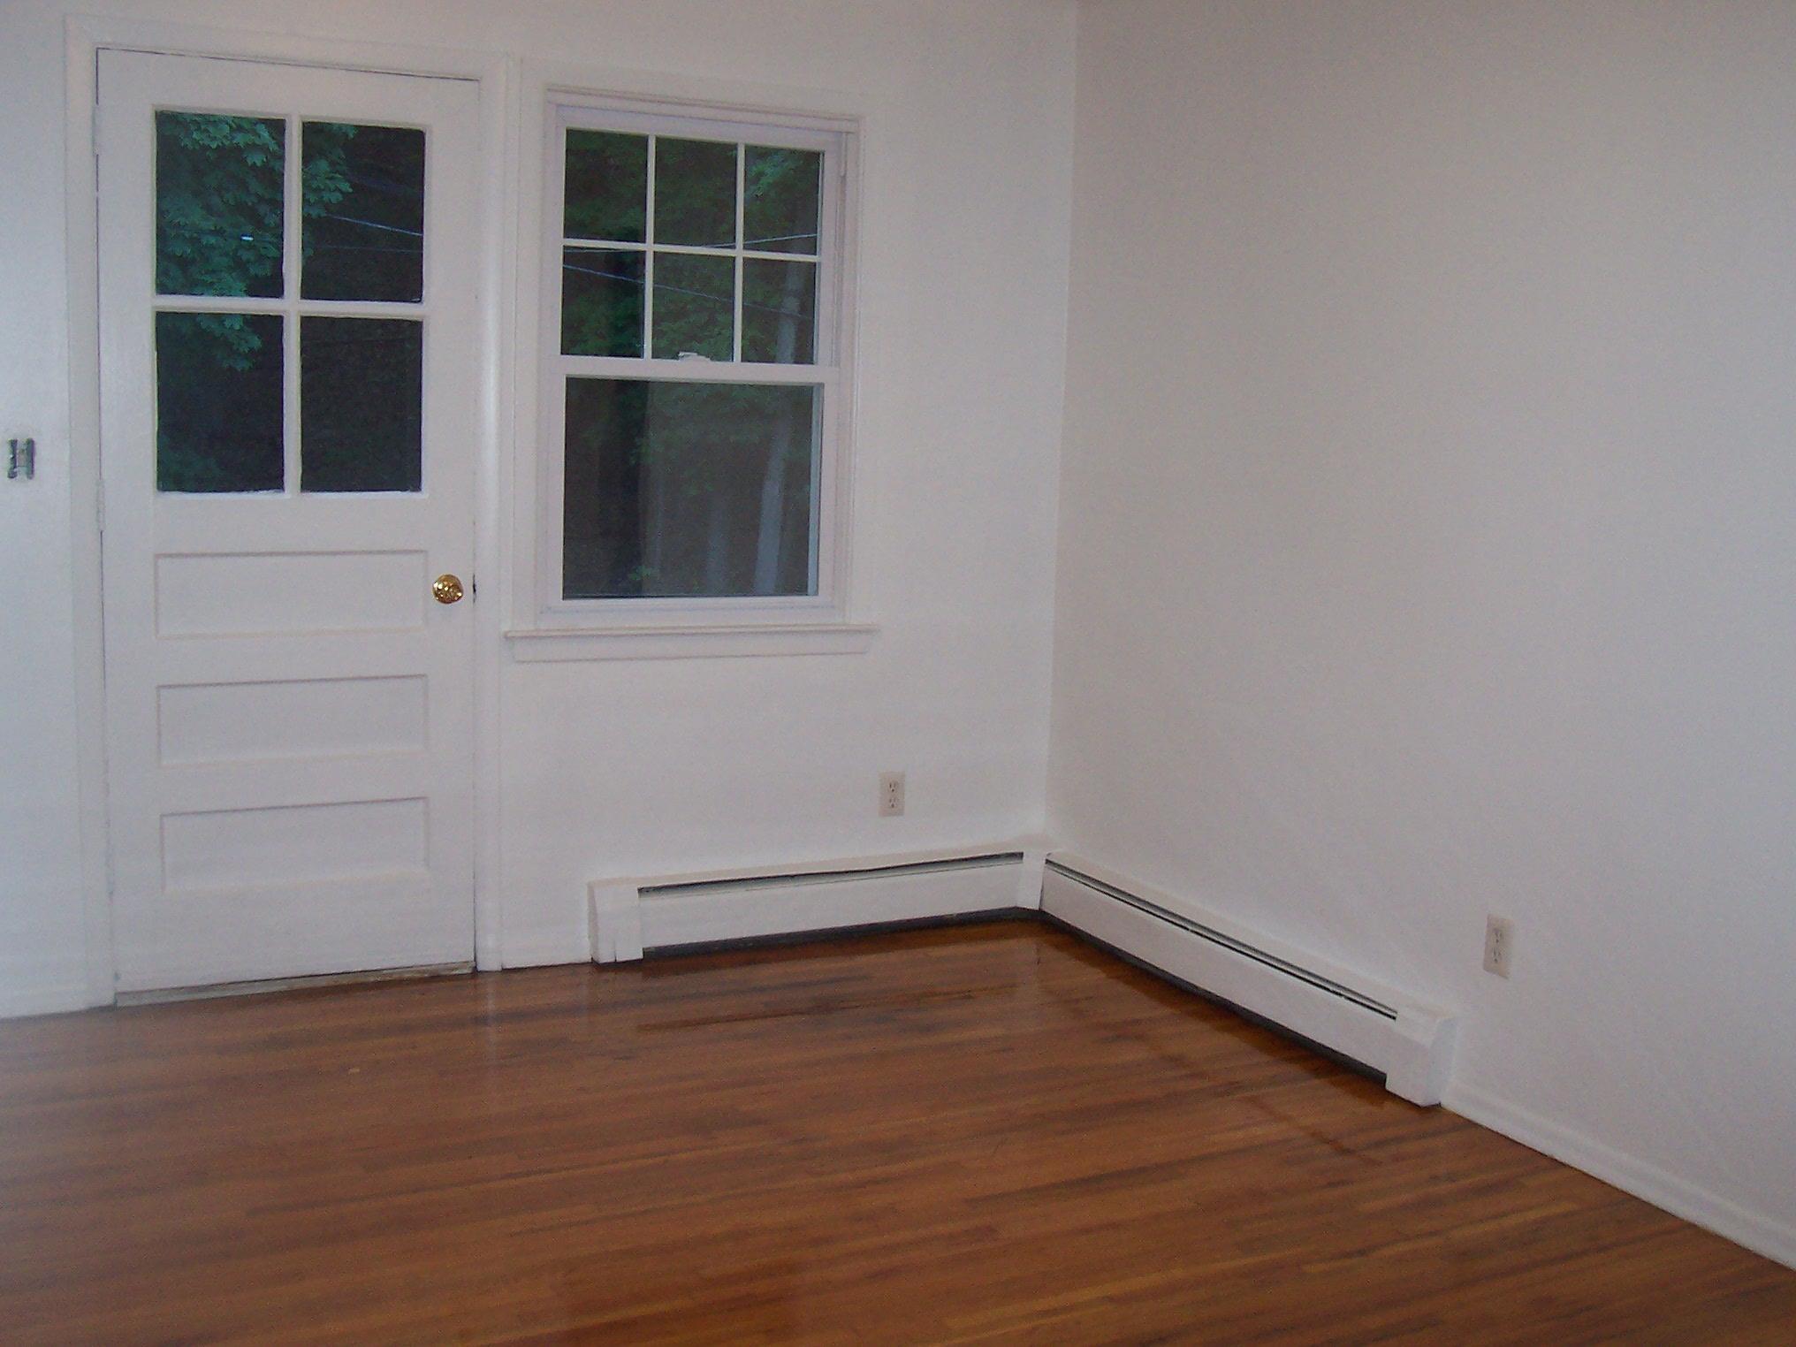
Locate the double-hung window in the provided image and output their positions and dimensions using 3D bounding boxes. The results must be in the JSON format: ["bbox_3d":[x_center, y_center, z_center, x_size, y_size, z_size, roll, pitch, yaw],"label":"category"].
[{"bbox_3d":[-0.482,-0.737,4.629,0.791,1.240,0.090,-2,9,-26],"label":"double-hung window"}]

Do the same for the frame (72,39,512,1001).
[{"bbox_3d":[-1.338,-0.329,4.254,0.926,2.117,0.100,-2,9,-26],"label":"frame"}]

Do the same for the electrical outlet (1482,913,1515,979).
[{"bbox_3d":[1.155,0.527,3.706,0.010,0.114,0.070,-2,9,-26],"label":"electrical outlet"}]

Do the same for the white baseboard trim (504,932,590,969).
[{"bbox_3d":[-0.842,0.656,4.602,0.226,0.102,0.018,-2,9,-26],"label":"white baseboard trim"}]

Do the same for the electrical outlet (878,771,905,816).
[{"bbox_3d":[-0.013,0.315,4.969,0.072,0.116,0.010,-2,9,-26],"label":"electrical outlet"}]

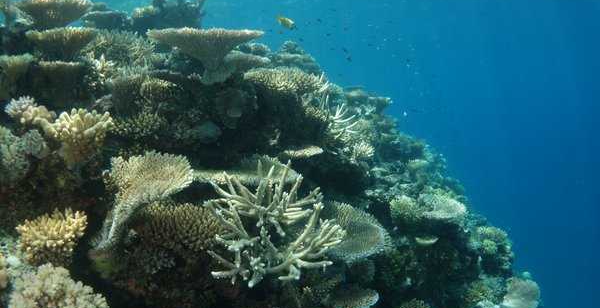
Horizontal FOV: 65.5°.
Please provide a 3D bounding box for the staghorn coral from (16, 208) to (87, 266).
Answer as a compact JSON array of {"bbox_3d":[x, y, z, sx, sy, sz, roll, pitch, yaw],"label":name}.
[{"bbox_3d":[-0.719,0.242,1.350,0.192,0.159,0.180,0,5,0],"label":"staghorn coral"}]

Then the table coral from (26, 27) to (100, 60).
[{"bbox_3d":[-1.196,-0.537,2.350,0.344,0.203,0.340,0,5,0],"label":"table coral"}]

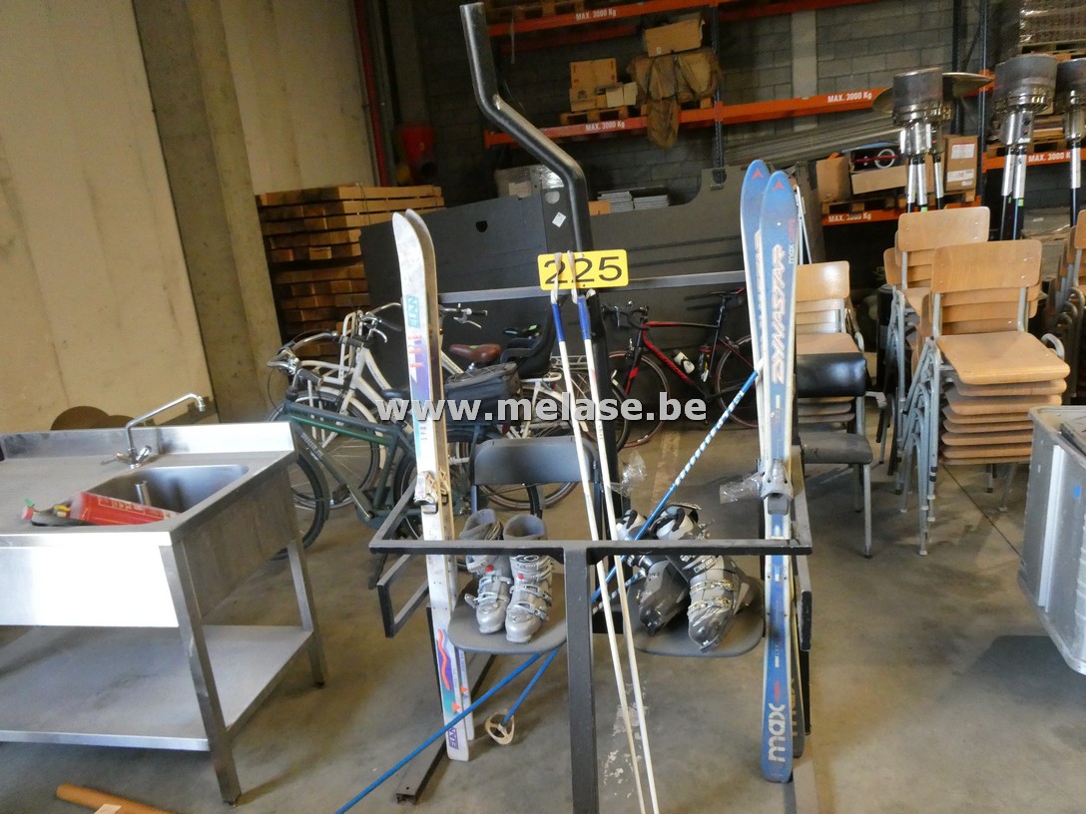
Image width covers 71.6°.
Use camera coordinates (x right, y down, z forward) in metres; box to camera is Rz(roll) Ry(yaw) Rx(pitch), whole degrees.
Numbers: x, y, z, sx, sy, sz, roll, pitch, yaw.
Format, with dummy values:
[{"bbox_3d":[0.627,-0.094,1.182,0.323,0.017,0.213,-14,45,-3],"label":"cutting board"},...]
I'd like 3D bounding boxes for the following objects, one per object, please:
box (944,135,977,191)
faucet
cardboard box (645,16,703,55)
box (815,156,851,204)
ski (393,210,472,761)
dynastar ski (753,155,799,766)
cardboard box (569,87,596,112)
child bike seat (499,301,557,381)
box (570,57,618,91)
[{"bbox_3d":[4.732,-2.779,8.623,0.305,0.560,0.360,-3,15,10],"label":"box"},{"bbox_3d":[-1.323,0.081,2.597,0.390,0.255,0.115,-3,15,12],"label":"faucet"},{"bbox_3d":[1.540,-4.292,8.847,0.610,0.290,0.400,-6,15,11],"label":"cardboard box"},{"bbox_3d":[3.428,-2.658,8.871,0.310,0.450,0.310,-18,19,-39],"label":"box"},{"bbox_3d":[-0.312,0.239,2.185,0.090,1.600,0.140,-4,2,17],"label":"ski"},{"bbox_3d":[0.630,0.232,2.011,0.100,1.682,0.090,0,7,13],"label":"dynastar ski"},{"bbox_3d":[0.507,-3.674,9.075,0.305,0.250,0.380,-3,15,10],"label":"cardboard box"},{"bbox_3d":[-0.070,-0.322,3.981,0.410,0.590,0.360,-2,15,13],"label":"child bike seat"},{"bbox_3d":[0.631,-3.939,9.011,0.520,0.320,0.400,-3,15,10],"label":"box"}]

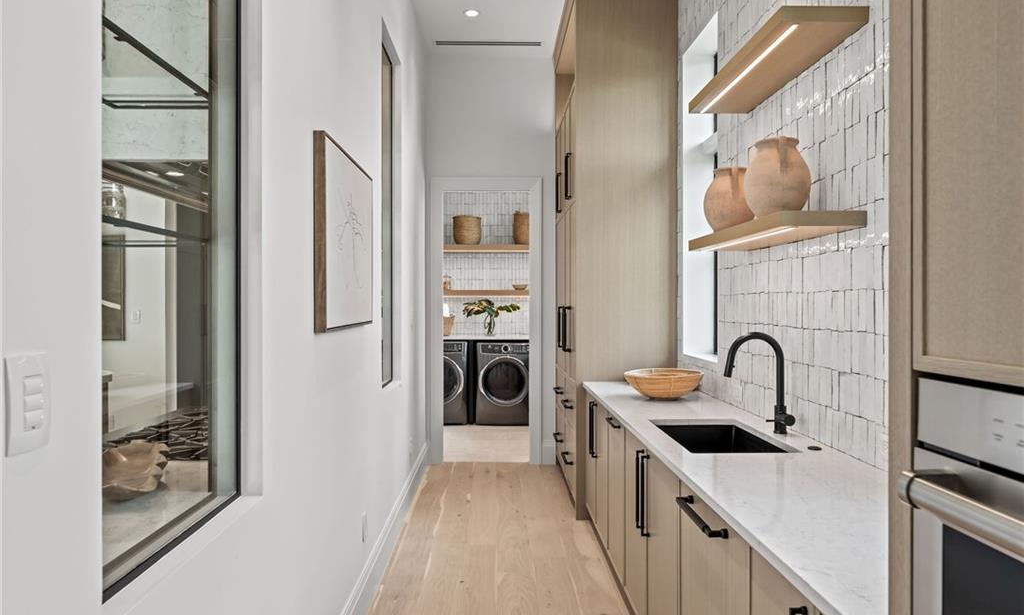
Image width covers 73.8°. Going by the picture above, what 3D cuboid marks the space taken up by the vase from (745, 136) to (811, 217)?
[{"bbox_3d":[0.981,-0.465,2.516,0.230,0.320,0.230,0,0,-1],"label":"vase"}]

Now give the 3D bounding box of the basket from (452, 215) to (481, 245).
[{"bbox_3d":[-0.562,-0.960,8.564,0.350,0.365,0.350,0,0,-1],"label":"basket"}]

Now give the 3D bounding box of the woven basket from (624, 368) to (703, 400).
[{"bbox_3d":[0.826,0.418,3.690,0.415,0.138,0.415,0,0,0],"label":"woven basket"}]

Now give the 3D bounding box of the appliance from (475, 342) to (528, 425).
[{"bbox_3d":[-0.073,0.891,8.296,0.686,0.972,0.780,0,0,-1],"label":"appliance"}]

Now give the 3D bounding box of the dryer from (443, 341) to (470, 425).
[{"bbox_3d":[-0.877,0.891,8.275,0.686,0.972,0.780,0,0,-1],"label":"dryer"}]

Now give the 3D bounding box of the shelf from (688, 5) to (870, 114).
[{"bbox_3d":[0.980,-0.931,2.673,0.277,0.050,1.025,0,0,-1],"label":"shelf"}]

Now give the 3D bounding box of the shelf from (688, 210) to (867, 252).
[{"bbox_3d":[0.977,-0.282,2.670,0.280,0.049,1.005,0,0,-1],"label":"shelf"}]

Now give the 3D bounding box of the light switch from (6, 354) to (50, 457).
[{"bbox_3d":[-0.588,0.118,0.832,0.009,0.118,0.074,0,0,-1],"label":"light switch"}]

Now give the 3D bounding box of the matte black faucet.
[{"bbox_3d":[0.955,0.296,2.642,0.245,0.395,0.115,0,0,-1],"label":"matte black faucet"}]

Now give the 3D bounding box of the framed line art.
[{"bbox_3d":[-0.618,-0.243,2.572,0.039,0.632,0.836,0,0,-1],"label":"framed line art"}]

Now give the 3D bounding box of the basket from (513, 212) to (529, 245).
[{"bbox_3d":[0.184,-0.982,8.583,0.340,0.411,0.340,0,0,-1],"label":"basket"}]

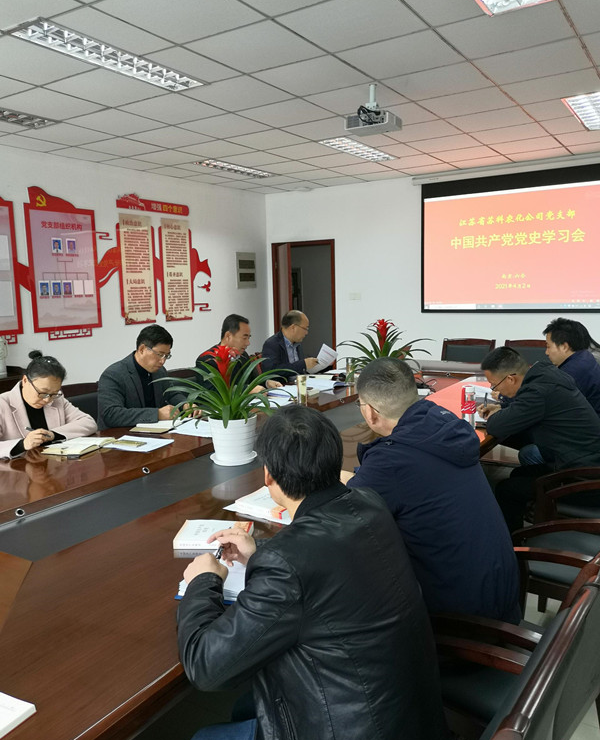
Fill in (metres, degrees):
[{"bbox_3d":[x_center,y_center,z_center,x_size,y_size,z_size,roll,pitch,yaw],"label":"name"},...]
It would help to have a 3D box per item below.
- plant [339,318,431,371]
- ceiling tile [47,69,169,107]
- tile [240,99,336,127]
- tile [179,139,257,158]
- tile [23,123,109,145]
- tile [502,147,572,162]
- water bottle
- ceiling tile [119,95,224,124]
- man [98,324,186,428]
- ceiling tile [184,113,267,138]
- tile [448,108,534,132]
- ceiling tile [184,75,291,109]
[{"bbox_3d":[0.529,-0.065,3.977,0.600,0.510,0.600,3,9,32],"label":"plant"},{"bbox_3d":[-1.248,-1.827,4.063,0.600,0.020,0.600,3,9,32],"label":"ceiling tile"},{"bbox_3d":[-0.095,-1.950,4.737,0.595,0.020,0.595,3,9,32],"label":"tile"},{"bbox_3d":[-0.789,-2.091,5.896,0.600,0.020,0.600,3,9,32],"label":"tile"},{"bbox_3d":[-1.939,-1.964,5.214,0.595,0.020,0.595,3,9,32],"label":"tile"},{"bbox_3d":[2.520,-2.275,6.590,0.600,0.020,0.560,3,9,32],"label":"tile"},{"bbox_3d":[0.832,0.189,3.068,0.070,0.218,0.070,3,9,32],"label":"water bottle"},{"bbox_3d":[-0.924,-1.903,4.560,0.595,0.020,0.595,3,9,32],"label":"ceiling tile"},{"bbox_3d":[-0.894,0.375,3.840,0.720,1.320,0.540,3,9,32],"label":"man"},{"bbox_3d":[-0.603,-1.982,5.067,0.600,0.020,0.600,3,9,32],"label":"ceiling tile"},{"bbox_3d":[1.559,-2.050,5.105,0.600,0.020,0.600,4,9,32],"label":"tile"},{"bbox_3d":[-0.421,-1.873,4.234,0.600,0.020,0.600,3,9,32],"label":"ceiling tile"}]

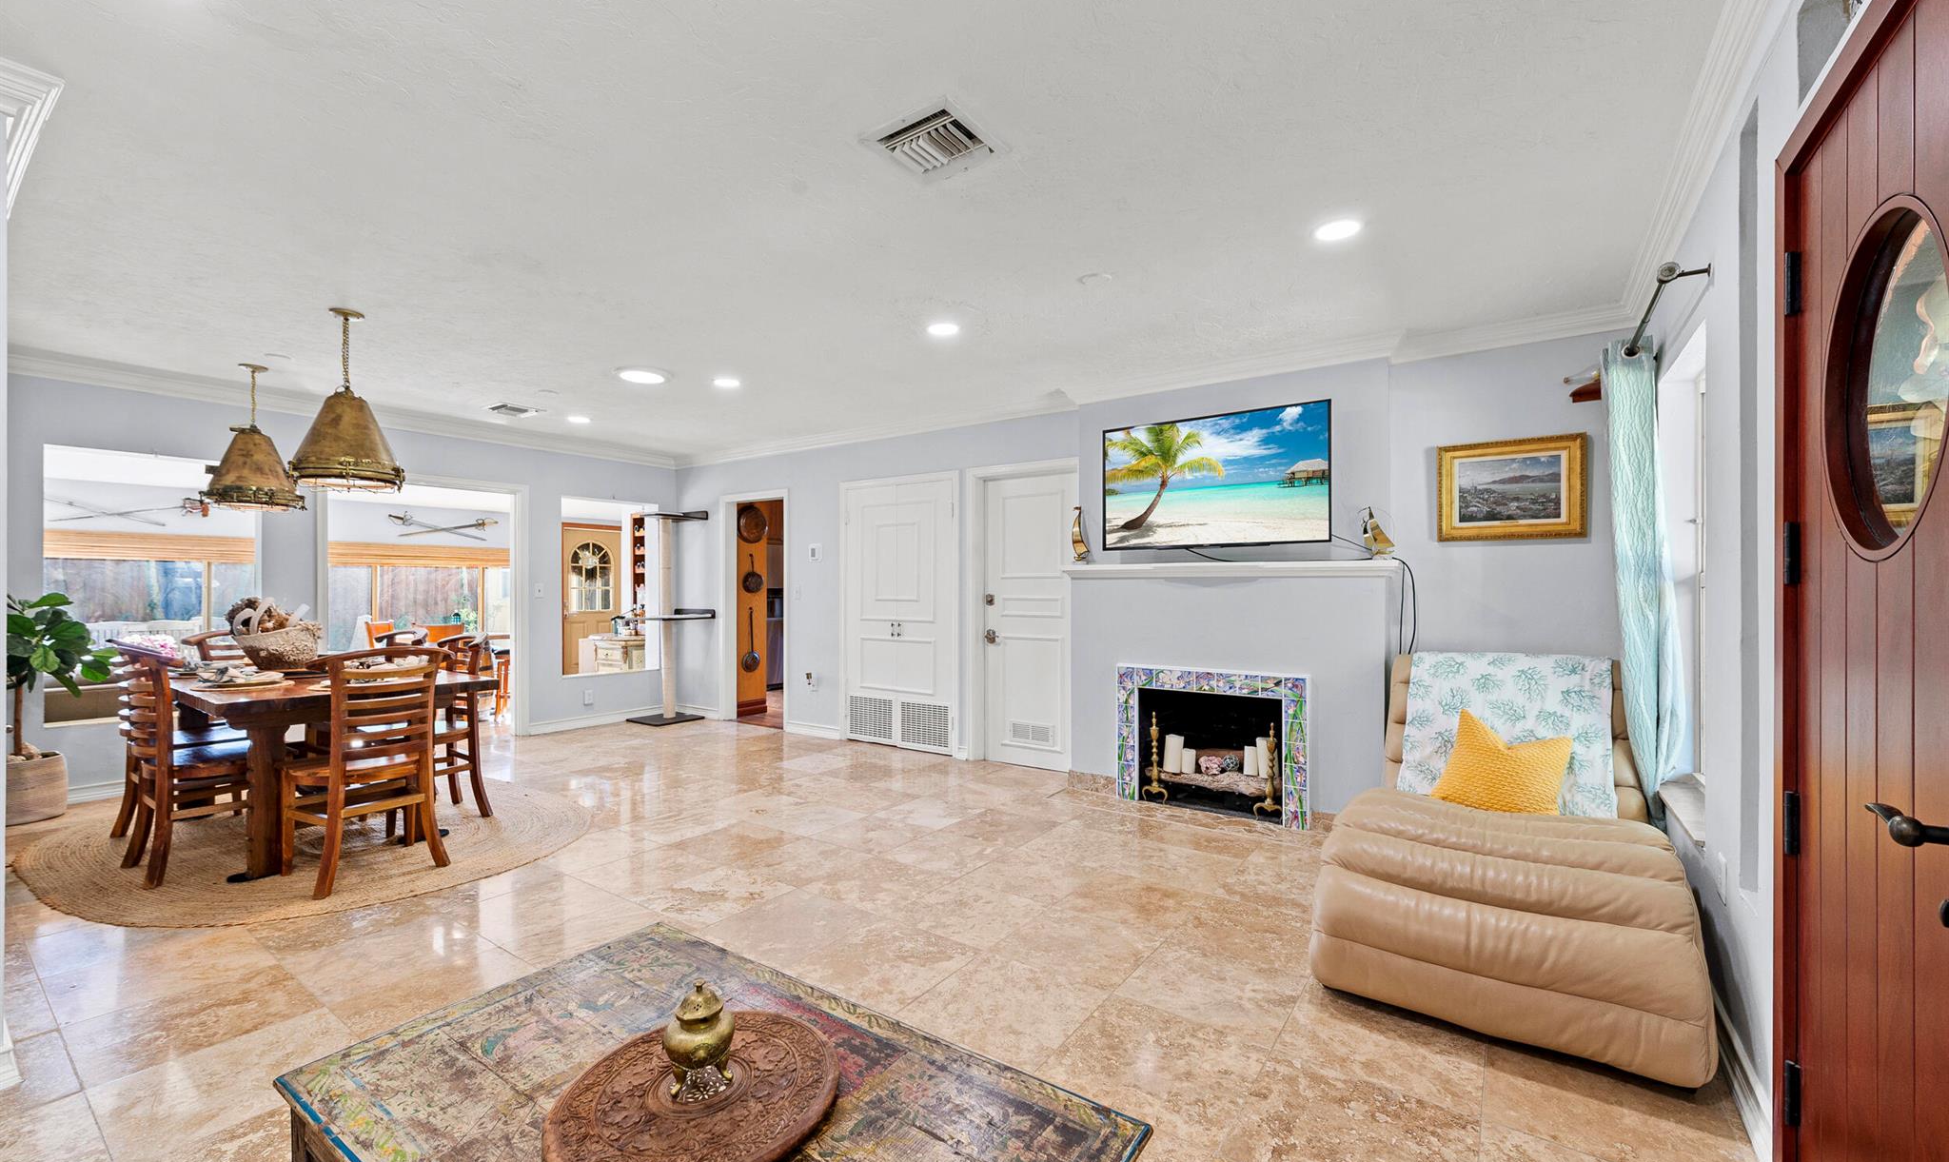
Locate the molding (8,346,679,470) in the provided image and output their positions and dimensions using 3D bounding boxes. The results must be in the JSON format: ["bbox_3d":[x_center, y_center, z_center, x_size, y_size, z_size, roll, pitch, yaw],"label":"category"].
[{"bbox_3d":[-4.127,-1.180,5.786,0.095,0.118,4.265,-1,-1,34],"label":"molding"}]

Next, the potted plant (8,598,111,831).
[{"bbox_3d":[-5.005,0.650,3.992,0.571,1.239,0.668,-1,-1,34],"label":"potted plant"}]

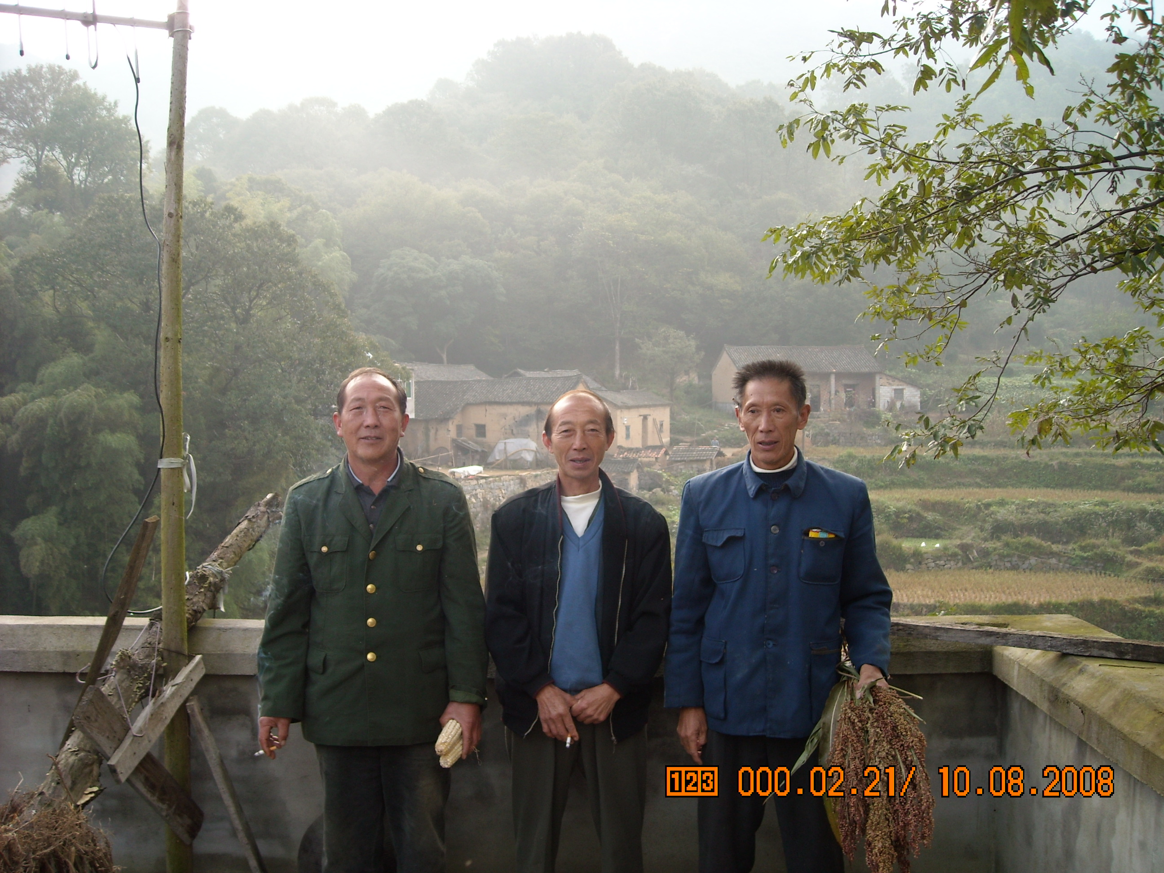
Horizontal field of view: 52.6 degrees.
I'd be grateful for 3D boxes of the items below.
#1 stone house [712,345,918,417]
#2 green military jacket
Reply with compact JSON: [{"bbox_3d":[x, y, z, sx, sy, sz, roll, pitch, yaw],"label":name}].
[{"bbox_3d":[19.000,-4.750,96.500,15.300,5.800,7.400,0,0,-10],"label":"stone house"},{"bbox_3d":[-0.543,0.427,3.050,0.580,0.745,0.290,0,0,-6],"label":"green military jacket"}]

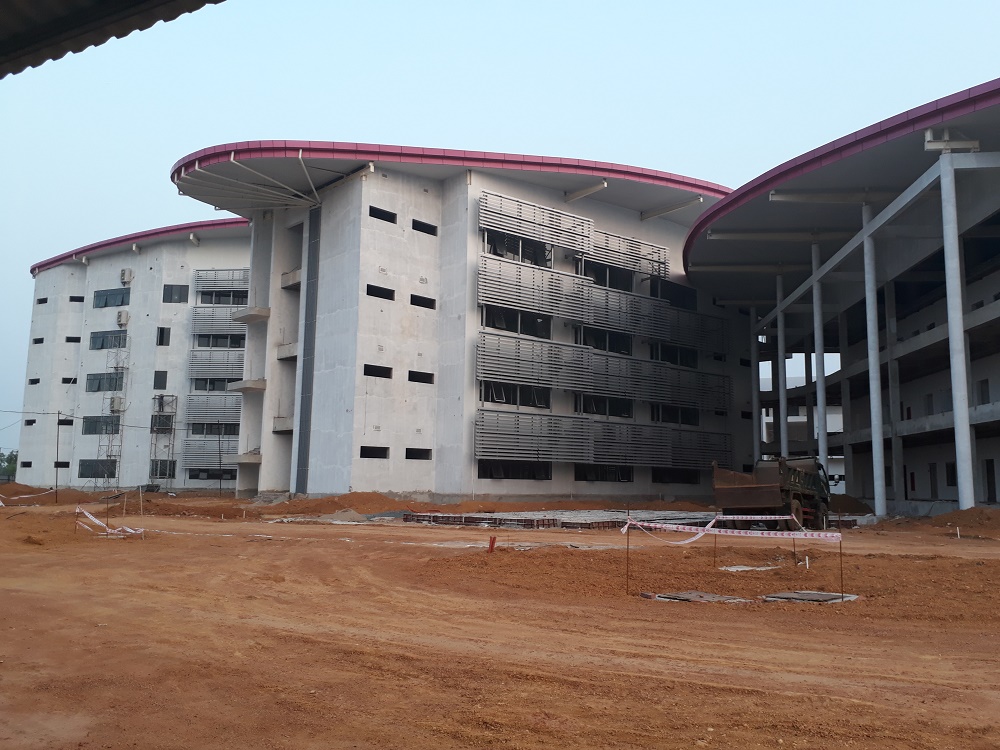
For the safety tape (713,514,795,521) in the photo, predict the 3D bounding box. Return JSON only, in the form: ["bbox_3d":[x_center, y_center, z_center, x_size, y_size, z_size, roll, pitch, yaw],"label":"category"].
[{"bbox_3d":[5.012,2.795,15.300,1.580,0.100,0.060,2,-8,-6],"label":"safety tape"}]

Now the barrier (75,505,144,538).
[{"bbox_3d":[-9.612,3.606,19.200,1.650,0.700,0.700,-1,-8,11],"label":"barrier"}]

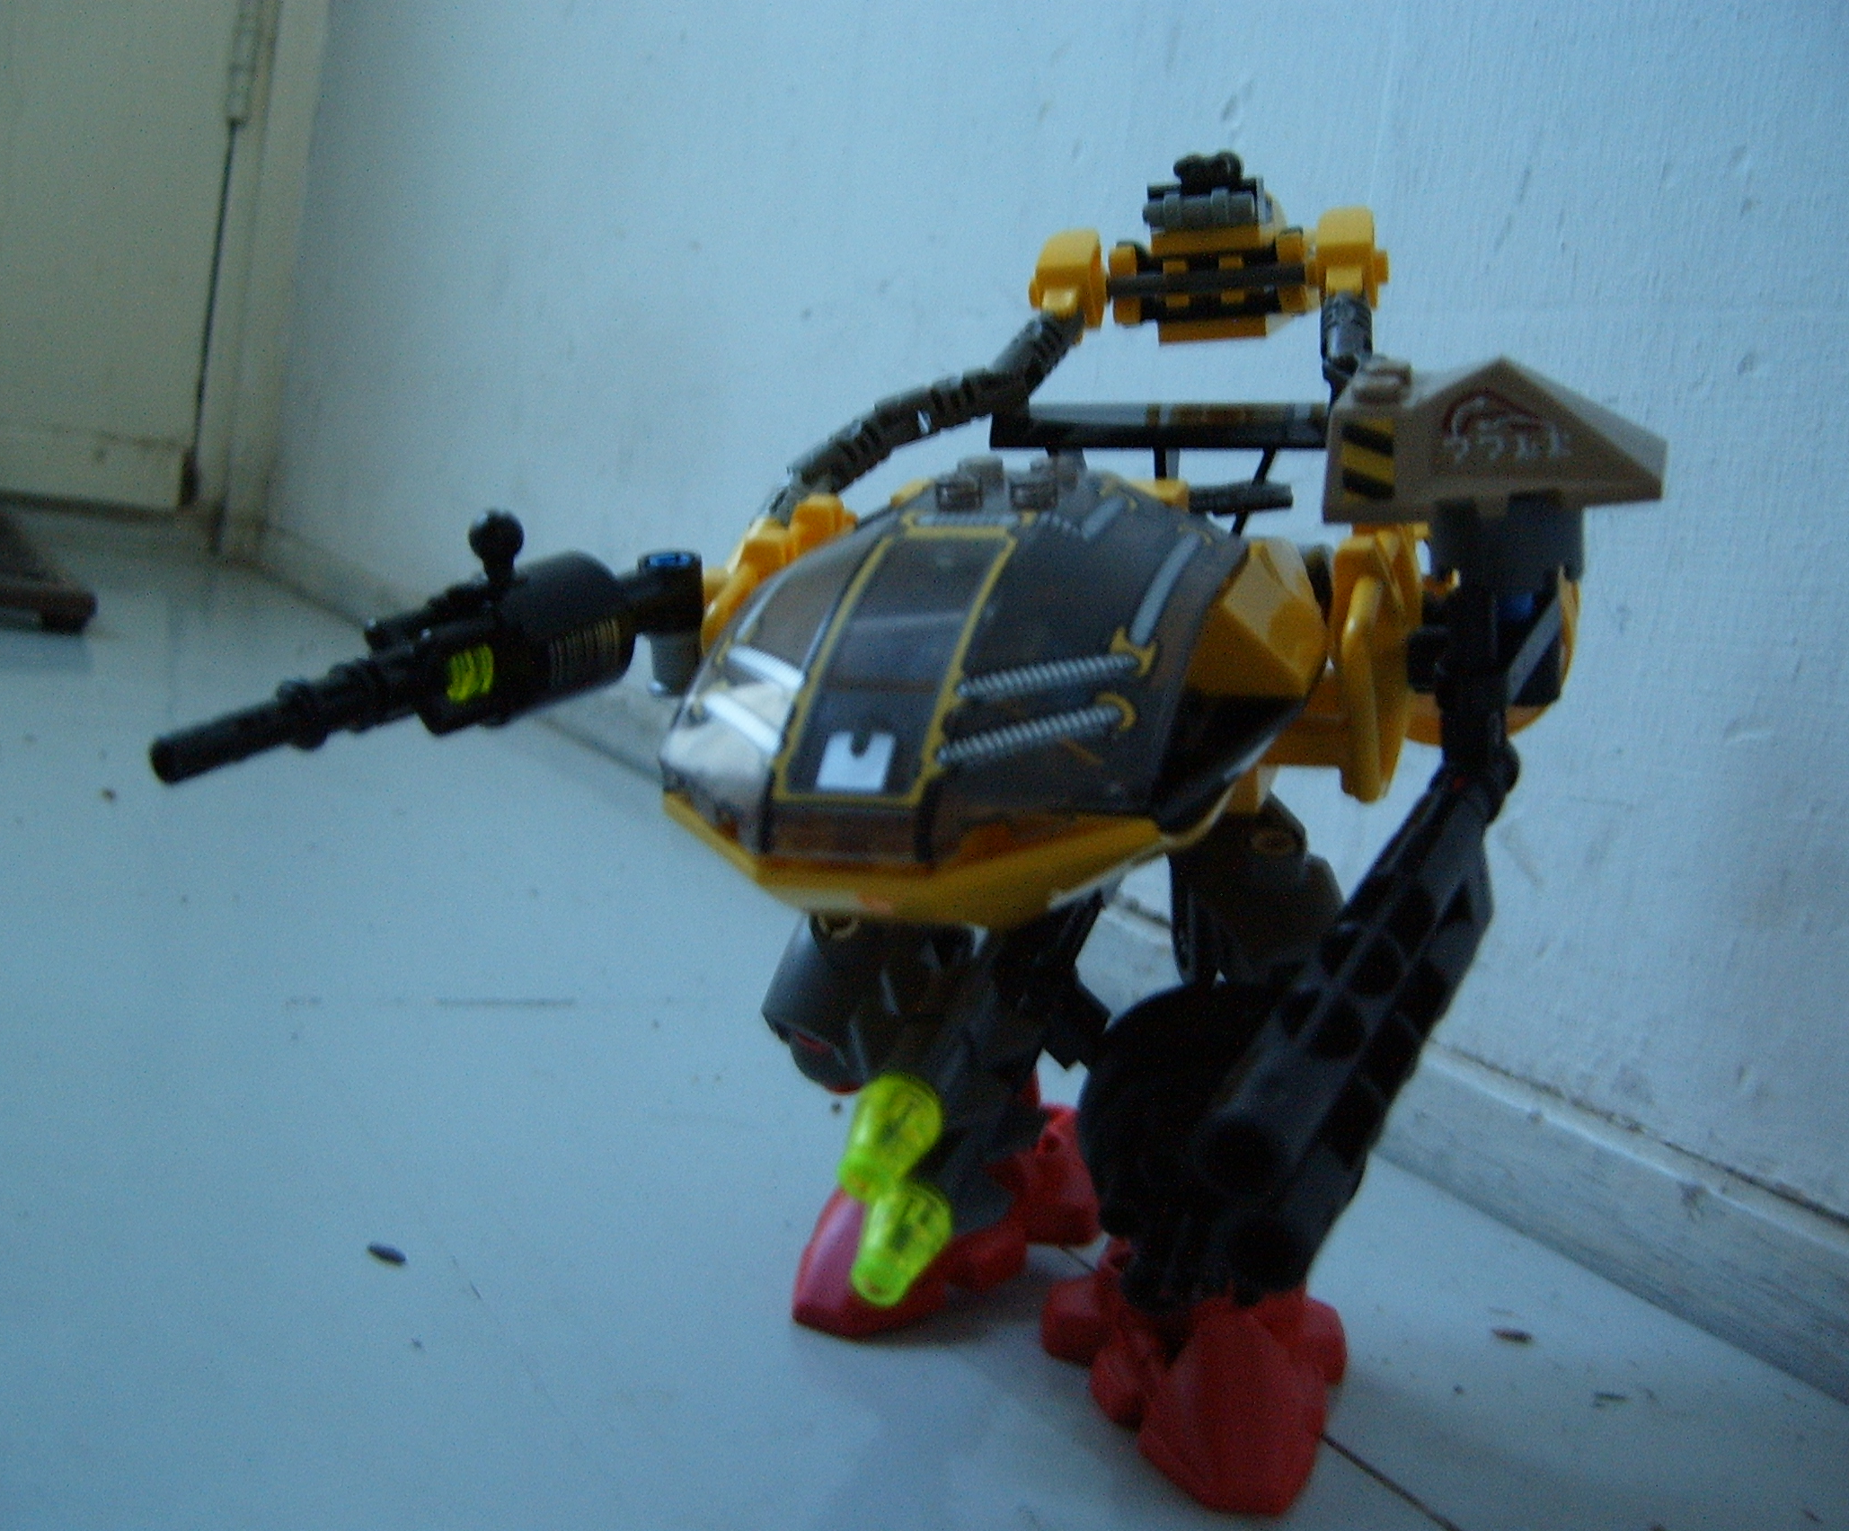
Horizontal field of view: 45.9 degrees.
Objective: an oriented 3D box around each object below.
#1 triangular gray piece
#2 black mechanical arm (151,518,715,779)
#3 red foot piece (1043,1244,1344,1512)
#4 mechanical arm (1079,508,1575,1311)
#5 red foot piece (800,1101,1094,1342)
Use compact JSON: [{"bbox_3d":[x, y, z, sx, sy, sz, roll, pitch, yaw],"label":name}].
[{"bbox_3d":[0.057,-0.032,0.218,0.032,0.013,0.016,-1,19,16],"label":"triangular gray piece"},{"bbox_3d":[-0.055,-0.013,0.245,0.062,0.024,0.018,-20,21,-32],"label":"black mechanical arm"},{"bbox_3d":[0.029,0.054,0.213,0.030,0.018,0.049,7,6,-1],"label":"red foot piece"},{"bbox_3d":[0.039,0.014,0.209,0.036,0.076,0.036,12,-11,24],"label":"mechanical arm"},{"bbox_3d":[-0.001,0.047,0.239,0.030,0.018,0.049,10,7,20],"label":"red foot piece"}]

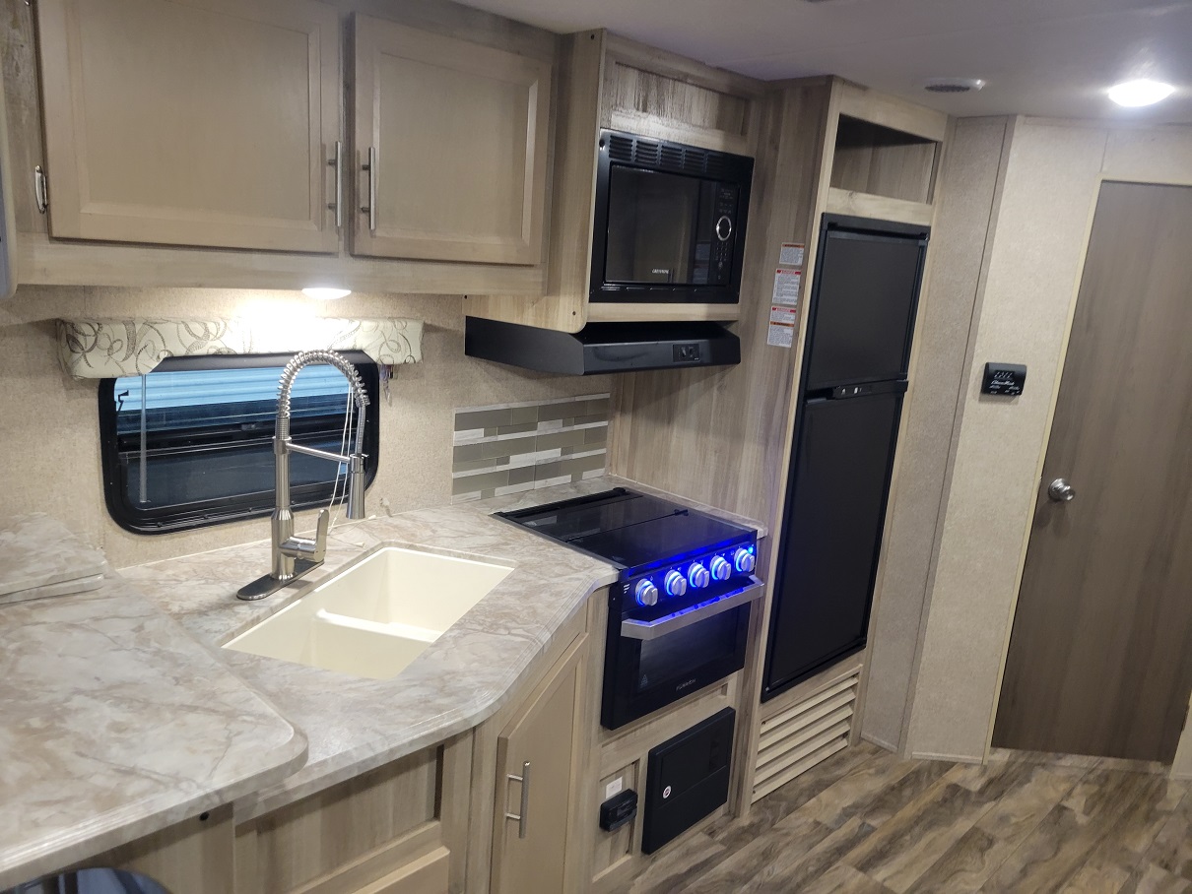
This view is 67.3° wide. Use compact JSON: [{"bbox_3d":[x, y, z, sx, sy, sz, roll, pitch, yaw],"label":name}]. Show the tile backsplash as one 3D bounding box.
[{"bbox_3d":[-0.168,-0.003,2.596,0.008,0.264,0.593,16,18,43],"label":"tile backsplash"}]

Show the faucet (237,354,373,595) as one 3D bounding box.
[{"bbox_3d":[-0.558,0.042,1.792,0.235,0.477,0.255,8,13,15],"label":"faucet"}]

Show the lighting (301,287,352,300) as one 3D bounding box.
[{"bbox_3d":[-0.541,-0.308,1.794,0.098,0.024,0.098,16,18,43],"label":"lighting"}]

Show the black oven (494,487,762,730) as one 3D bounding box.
[{"bbox_3d":[0.086,0.397,2.396,0.540,0.415,0.530,16,18,43],"label":"black oven"}]

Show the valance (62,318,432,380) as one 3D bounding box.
[{"bbox_3d":[-0.710,-0.221,1.911,0.080,0.107,0.757,16,18,43],"label":"valance"}]

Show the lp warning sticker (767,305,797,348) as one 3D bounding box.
[{"bbox_3d":[0.487,-0.314,2.348,0.074,0.100,0.002,16,18,43],"label":"lp warning sticker"}]

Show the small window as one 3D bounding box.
[{"bbox_3d":[-0.754,-0.027,1.982,0.045,0.392,0.635,16,18,43],"label":"small window"}]

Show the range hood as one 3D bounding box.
[{"bbox_3d":[0.028,-0.284,2.381,0.460,0.115,0.590,16,18,43],"label":"range hood"}]

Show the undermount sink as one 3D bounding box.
[{"bbox_3d":[-0.420,0.402,1.795,0.335,0.200,0.605,7,13,13],"label":"undermount sink"}]

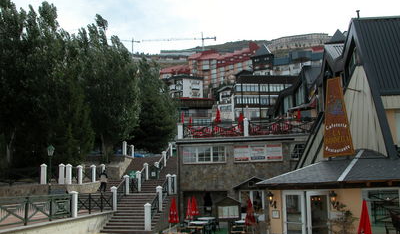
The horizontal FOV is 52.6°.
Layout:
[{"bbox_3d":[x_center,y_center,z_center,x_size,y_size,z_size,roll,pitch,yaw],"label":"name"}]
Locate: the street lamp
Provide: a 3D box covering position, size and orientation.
[{"bbox_3d":[-9.454,3.230,25.697,0.450,2.840,0.450,-1,-8,0],"label":"street lamp"}]

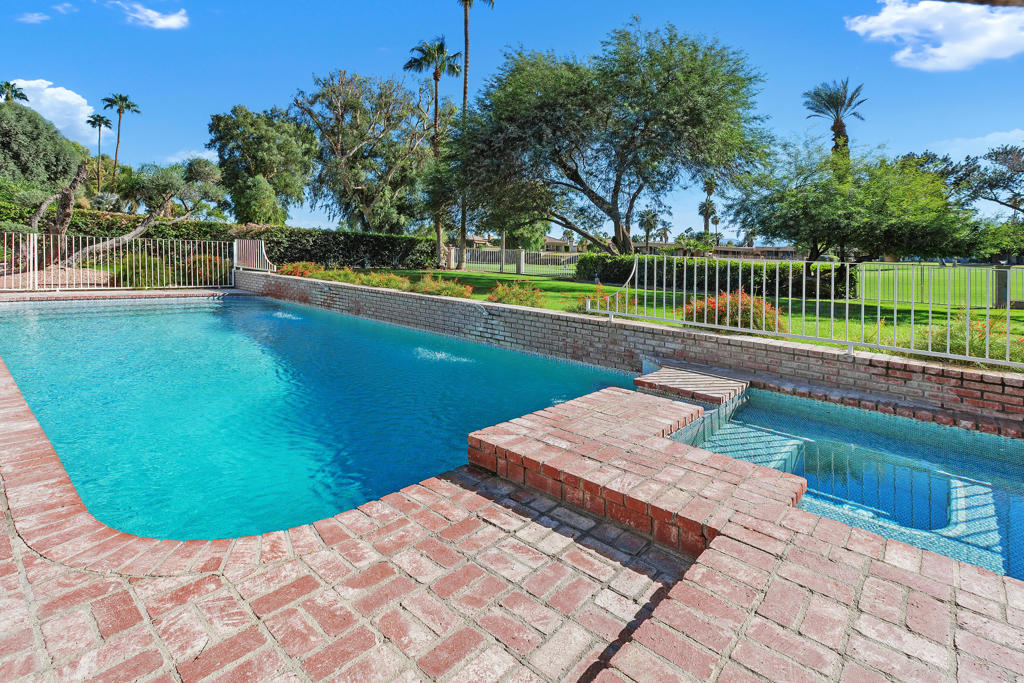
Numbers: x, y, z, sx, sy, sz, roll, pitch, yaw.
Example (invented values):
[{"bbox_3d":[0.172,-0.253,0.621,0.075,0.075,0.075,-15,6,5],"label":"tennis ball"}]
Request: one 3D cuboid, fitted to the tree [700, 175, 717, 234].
[{"bbox_3d":[36.198,-22.919,83.835,3.040,15.020,3.040,5,10,22],"label":"tree"}]

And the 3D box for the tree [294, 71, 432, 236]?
[{"bbox_3d":[-9.114,-10.628,28.121,8.930,11.330,8.040,-2,9,-17],"label":"tree"}]

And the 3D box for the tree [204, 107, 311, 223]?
[{"bbox_3d":[-17.181,-10.841,31.214,6.610,10.130,6.280,-4,10,-28],"label":"tree"}]

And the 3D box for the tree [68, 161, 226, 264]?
[{"bbox_3d":[-11.082,-3.858,13.761,4.320,3.080,3.030,-6,11,-38],"label":"tree"}]

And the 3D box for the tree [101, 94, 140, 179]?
[{"bbox_3d":[-36.033,-15.440,41.940,2.730,13.660,2.730,-6,12,-39],"label":"tree"}]

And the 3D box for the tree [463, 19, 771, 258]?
[{"bbox_3d":[4.303,-8.007,19.681,13.100,10.560,11.130,3,9,11],"label":"tree"}]

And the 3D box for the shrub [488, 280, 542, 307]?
[{"bbox_3d":[0.040,-0.751,7.364,0.910,0.470,0.770,1,9,0],"label":"shrub"}]

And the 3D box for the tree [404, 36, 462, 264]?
[{"bbox_3d":[-4.241,-9.955,24.588,3.090,11.760,3.090,0,9,-10],"label":"tree"}]

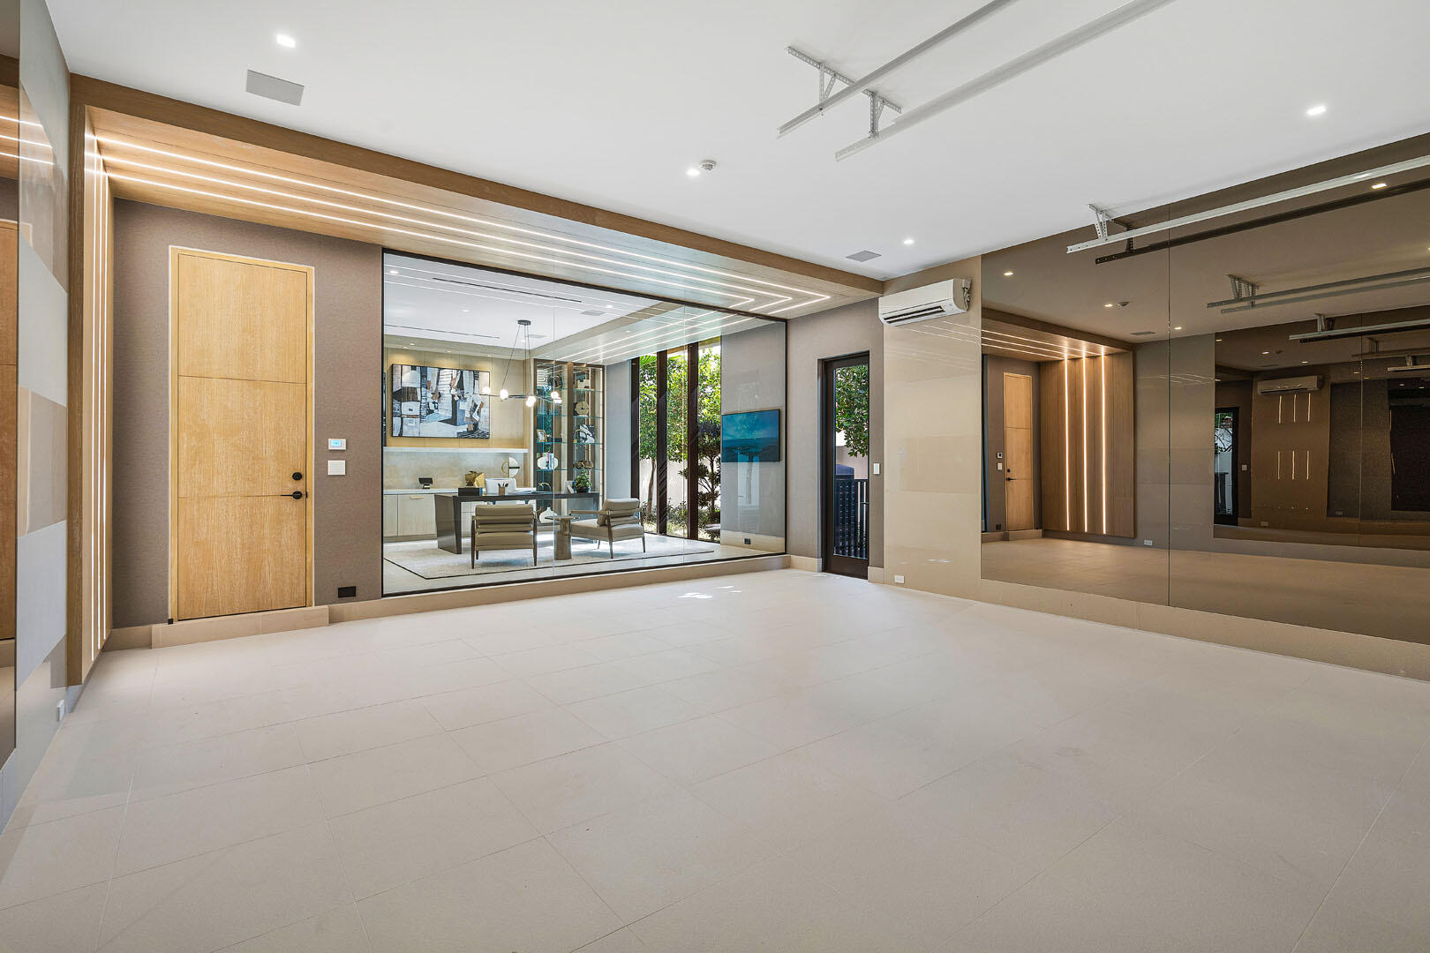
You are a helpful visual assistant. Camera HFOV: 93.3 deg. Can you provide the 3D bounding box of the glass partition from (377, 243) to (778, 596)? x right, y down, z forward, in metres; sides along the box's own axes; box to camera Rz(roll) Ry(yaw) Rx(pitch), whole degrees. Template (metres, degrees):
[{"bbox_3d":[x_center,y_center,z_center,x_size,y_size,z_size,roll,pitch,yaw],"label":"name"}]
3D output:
[{"bbox_3d":[-0.990,-0.485,7.417,4.891,3.080,0.090,0,1,-37],"label":"glass partition"}]

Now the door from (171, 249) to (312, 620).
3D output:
[{"bbox_3d":[-3.719,-0.310,5.334,0.915,2.804,0.090,0,1,-37],"label":"door"}]

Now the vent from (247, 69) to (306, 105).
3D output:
[{"bbox_3d":[-2.531,-2.230,3.884,0.272,0.030,0.268,0,1,-37],"label":"vent"}]

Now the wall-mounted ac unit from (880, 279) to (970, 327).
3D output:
[{"bbox_3d":[2.134,-1.782,6.959,0.230,0.305,0.895,0,1,-37],"label":"wall-mounted ac unit"}]

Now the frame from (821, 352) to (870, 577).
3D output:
[{"bbox_3d":[1.613,-0.122,8.171,0.130,2.653,0.772,0,1,-37],"label":"frame"}]

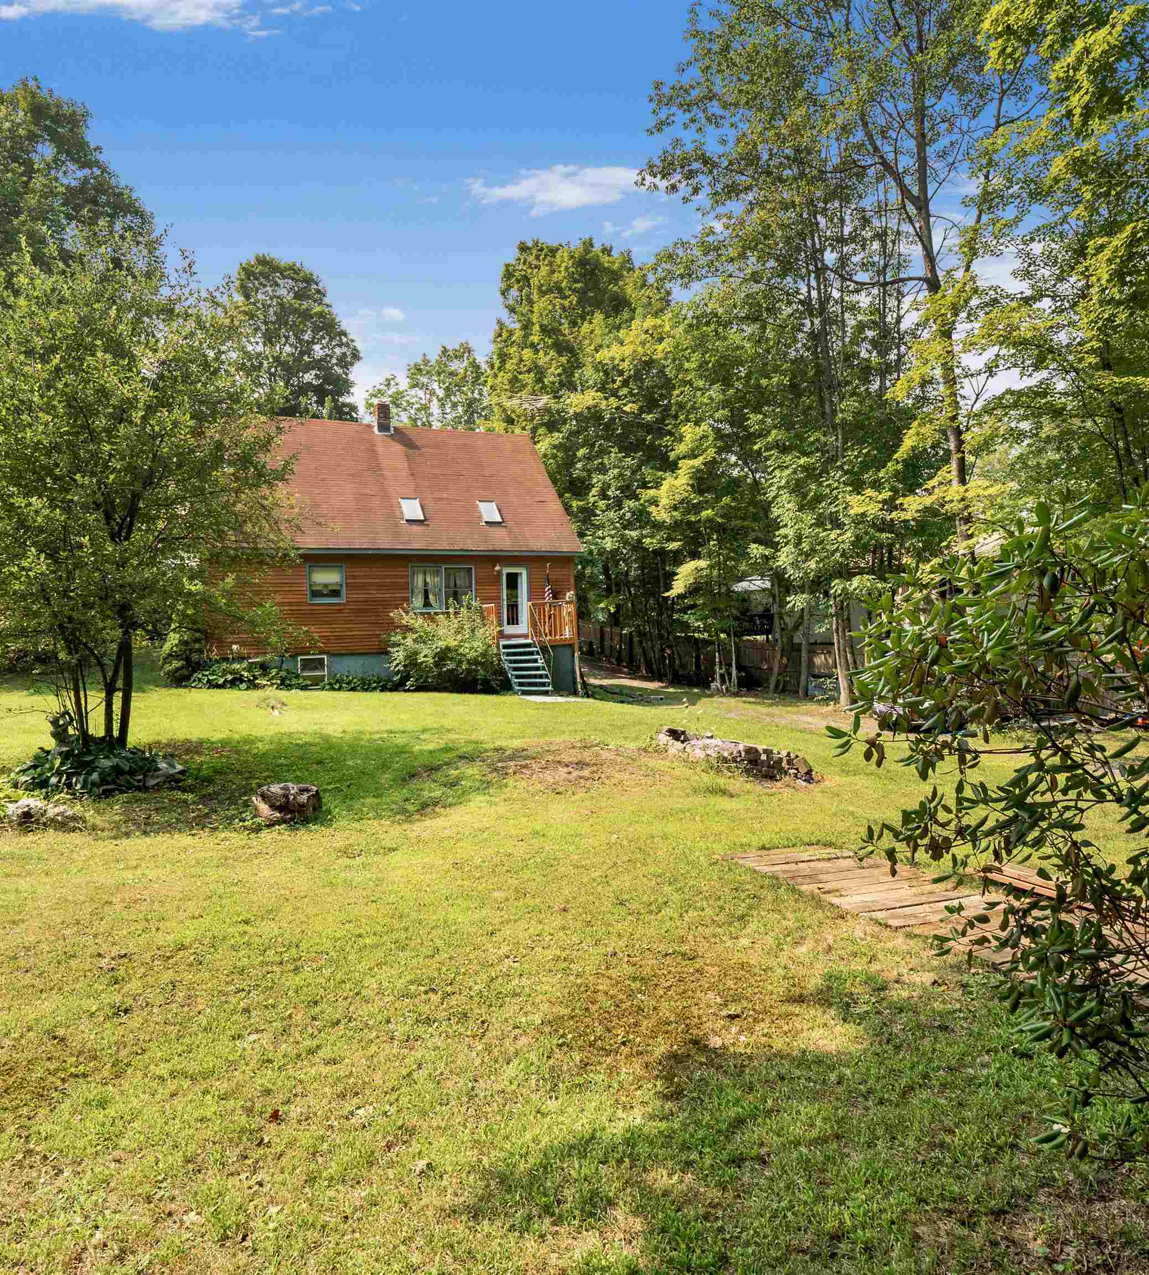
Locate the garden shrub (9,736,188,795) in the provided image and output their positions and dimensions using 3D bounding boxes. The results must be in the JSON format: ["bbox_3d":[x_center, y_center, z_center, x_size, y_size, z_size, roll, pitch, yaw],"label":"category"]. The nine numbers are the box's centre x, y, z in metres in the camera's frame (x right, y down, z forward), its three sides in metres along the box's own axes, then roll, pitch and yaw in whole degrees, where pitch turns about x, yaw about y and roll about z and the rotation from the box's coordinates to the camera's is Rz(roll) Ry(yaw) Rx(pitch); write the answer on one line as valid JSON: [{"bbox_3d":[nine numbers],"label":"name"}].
[{"bbox_3d":[-5.511,1.432,9.100,1.750,0.460,1.600,-2,3,-31],"label":"garden shrub"}]

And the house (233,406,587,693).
[{"bbox_3d":[-6.458,-3.157,26.566,11.000,9.450,10.500,-2,2,-21],"label":"house"}]

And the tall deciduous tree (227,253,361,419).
[{"bbox_3d":[-13.933,-8.961,39.000,7.200,20.300,7.200,-2,2,-19],"label":"tall deciduous tree"}]

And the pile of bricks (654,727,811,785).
[{"bbox_3d":[1.817,1.362,9.000,1.950,0.340,0.600,1,3,45],"label":"pile of bricks"}]

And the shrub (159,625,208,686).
[{"bbox_3d":[-10.116,0.480,20.300,1.170,1.550,1.170,-2,2,-27],"label":"shrub"}]

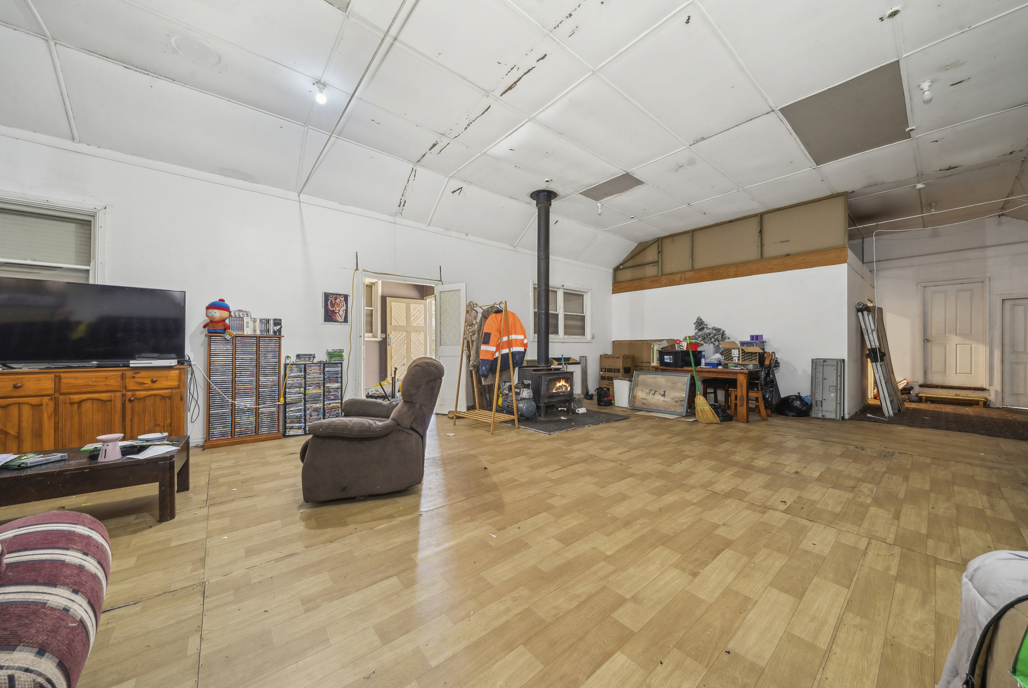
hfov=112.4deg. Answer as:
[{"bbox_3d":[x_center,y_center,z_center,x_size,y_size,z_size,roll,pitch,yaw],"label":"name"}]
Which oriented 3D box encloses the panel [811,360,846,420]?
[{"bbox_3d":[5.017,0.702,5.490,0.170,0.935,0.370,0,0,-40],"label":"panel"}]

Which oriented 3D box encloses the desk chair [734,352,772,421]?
[{"bbox_3d":[3.954,0.676,5.676,0.450,1.050,0.500,0,0,-39],"label":"desk chair"}]

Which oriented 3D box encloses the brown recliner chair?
[{"bbox_3d":[-1.189,0.654,3.121,1.050,1.060,0.980,0,0,-15],"label":"brown recliner chair"}]

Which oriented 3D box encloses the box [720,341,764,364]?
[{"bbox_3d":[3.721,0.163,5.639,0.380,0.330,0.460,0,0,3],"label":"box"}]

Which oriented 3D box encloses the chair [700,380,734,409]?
[{"bbox_3d":[3.871,0.696,6.481,0.520,1.000,0.450,0,0,-39],"label":"chair"}]

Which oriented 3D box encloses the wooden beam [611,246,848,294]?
[{"bbox_3d":[3.893,-1.398,7.072,0.070,0.255,4.280,0,0,-40],"label":"wooden beam"}]

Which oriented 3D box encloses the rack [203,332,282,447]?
[{"bbox_3d":[-3.220,0.534,4.122,0.720,1.264,0.200,0,0,-39],"label":"rack"}]

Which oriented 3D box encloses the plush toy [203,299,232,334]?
[{"bbox_3d":[-3.316,-0.307,3.838,0.240,0.390,0.200,0,0,-19],"label":"plush toy"}]

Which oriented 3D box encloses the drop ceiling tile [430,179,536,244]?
[{"bbox_3d":[-0.469,-2.236,6.005,1.912,0.030,0.930,0,-33,-39],"label":"drop ceiling tile"}]

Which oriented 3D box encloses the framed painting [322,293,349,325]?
[{"bbox_3d":[-2.436,-0.495,4.721,0.345,0.430,0.025,0,0,-40],"label":"framed painting"}]

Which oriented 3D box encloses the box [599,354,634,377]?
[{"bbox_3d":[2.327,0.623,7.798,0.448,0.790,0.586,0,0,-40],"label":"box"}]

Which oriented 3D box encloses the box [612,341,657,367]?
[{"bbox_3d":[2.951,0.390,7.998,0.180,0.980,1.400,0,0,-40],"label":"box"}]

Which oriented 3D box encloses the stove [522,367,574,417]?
[{"bbox_3d":[0.566,0.789,5.872,0.700,0.740,0.550,0,0,-26],"label":"stove"}]

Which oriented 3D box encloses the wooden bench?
[{"bbox_3d":[8.555,1.098,6.730,0.250,0.160,0.830,0,0,-40],"label":"wooden bench"}]

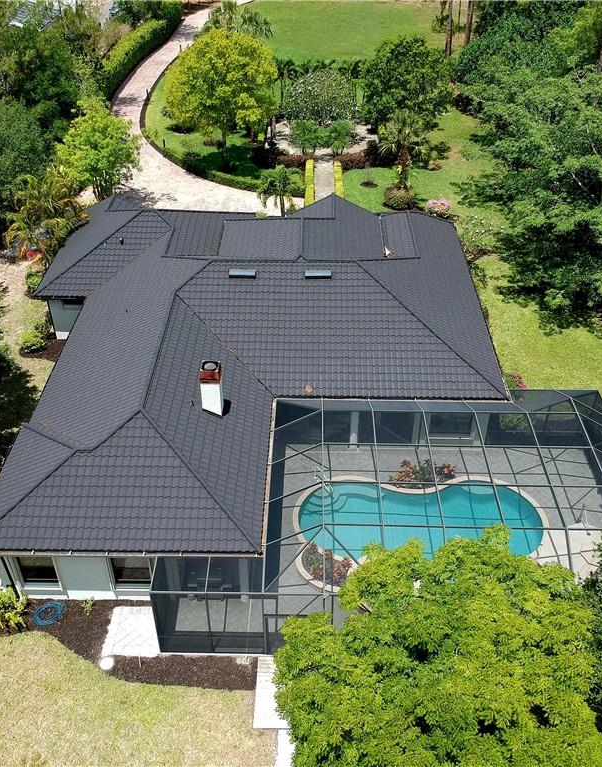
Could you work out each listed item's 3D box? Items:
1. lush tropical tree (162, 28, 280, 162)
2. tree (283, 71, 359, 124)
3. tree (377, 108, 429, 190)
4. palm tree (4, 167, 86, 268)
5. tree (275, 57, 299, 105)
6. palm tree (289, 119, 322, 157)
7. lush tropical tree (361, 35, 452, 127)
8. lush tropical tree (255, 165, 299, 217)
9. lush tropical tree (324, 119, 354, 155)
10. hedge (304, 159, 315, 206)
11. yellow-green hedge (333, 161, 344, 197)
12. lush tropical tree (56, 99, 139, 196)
[{"bbox_3d":[-6.000,-21.500,56.600,8.500,10.200,8.500,1,38,1],"label":"lush tropical tree"},{"bbox_3d":[1.730,-25.300,65.700,6.500,4.700,6.500,1,38,1],"label":"tree"},{"bbox_3d":[7.470,-17.200,54.600,3.800,5.900,3.800,1,38,1],"label":"tree"},{"bbox_3d":[-16.600,-11.450,48.100,5.000,5.100,5.000,1,38,1],"label":"palm tree"},{"bbox_3d":[-1.314,-25.955,63.524,2.200,3.950,2.200,1,39,1],"label":"tree"},{"bbox_3d":[0.370,-19.950,60.300,2.600,3.000,2.600,1,38,1],"label":"palm tree"},{"bbox_3d":[8.296,-23.883,58.662,7.100,6.900,7.100,1,39,1],"label":"lush tropical tree"},{"bbox_3d":[-1.414,-12.004,46.768,2.800,3.500,2.800,1,39,1],"label":"lush tropical tree"},{"bbox_3d":[2.796,-18.196,55.041,2.250,2.650,2.250,1,39,1],"label":"lush tropical tree"},{"bbox_3d":[0.601,-13.529,50.897,0.650,0.650,8.600,1,39,1],"label":"hedge"},{"bbox_3d":[2.855,-15.300,56.367,0.620,0.660,7.400,1,38,1],"label":"yellow-green hedge"},{"bbox_3d":[-14.000,-16.050,51.800,5.800,7.700,5.800,1,38,1],"label":"lush tropical tree"}]

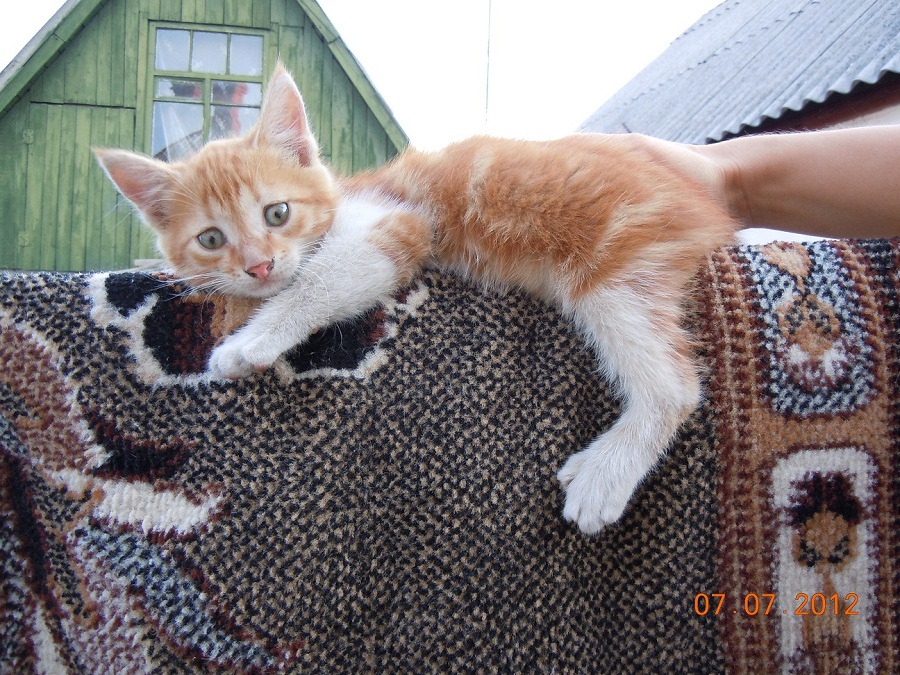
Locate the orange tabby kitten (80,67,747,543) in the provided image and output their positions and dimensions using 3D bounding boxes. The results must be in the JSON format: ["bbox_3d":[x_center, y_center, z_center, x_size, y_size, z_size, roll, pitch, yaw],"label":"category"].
[{"bbox_3d":[-0.013,-0.019,0.388,0.295,0.215,0.130,2,1,-10],"label":"orange tabby kitten"}]

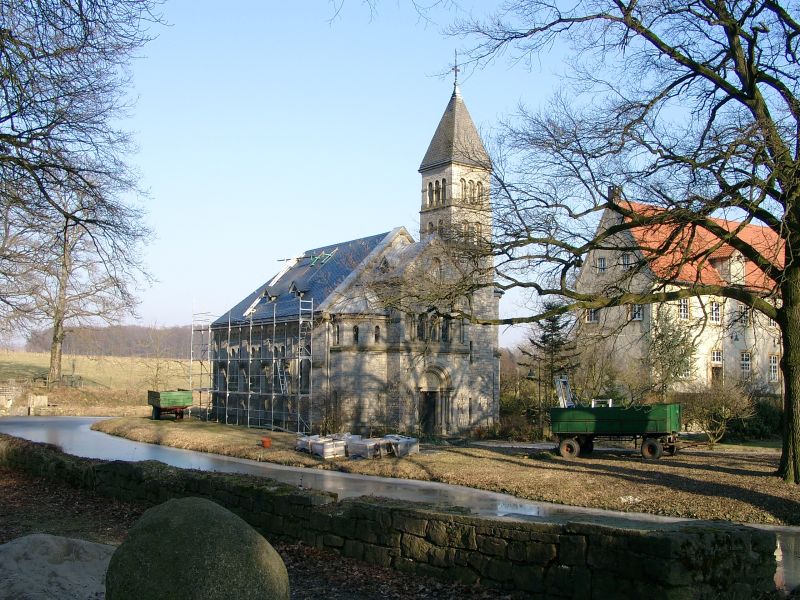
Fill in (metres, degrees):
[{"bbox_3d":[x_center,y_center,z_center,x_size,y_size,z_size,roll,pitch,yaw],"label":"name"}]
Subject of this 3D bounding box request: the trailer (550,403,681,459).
[{"bbox_3d":[8.453,5.148,34.358,4.502,1.947,1.998,-5,-7,29],"label":"trailer"}]

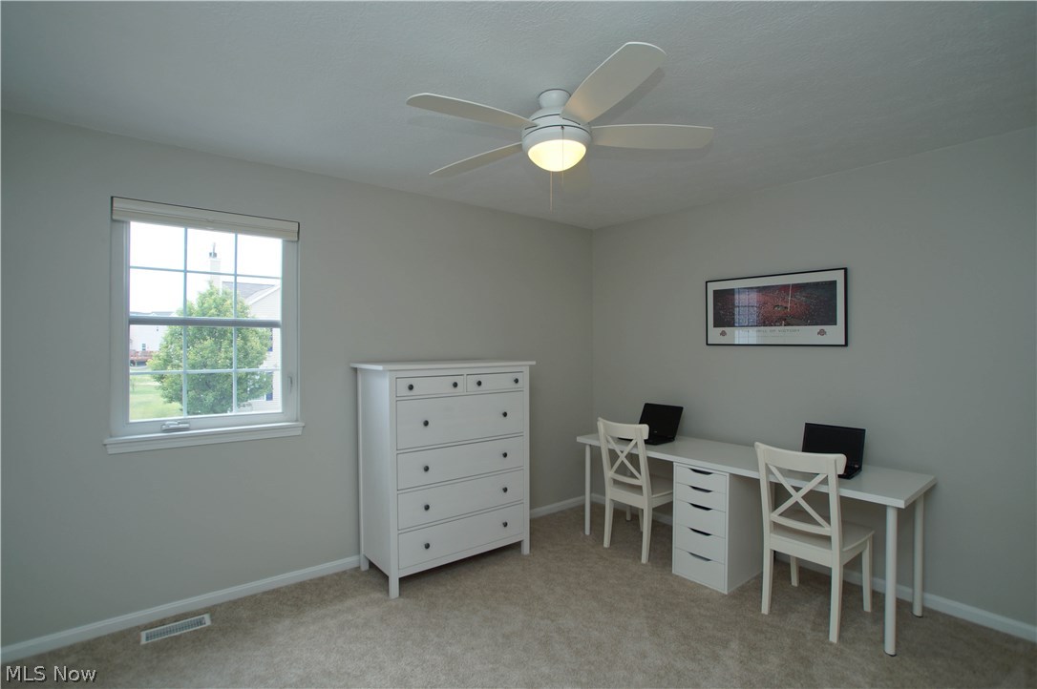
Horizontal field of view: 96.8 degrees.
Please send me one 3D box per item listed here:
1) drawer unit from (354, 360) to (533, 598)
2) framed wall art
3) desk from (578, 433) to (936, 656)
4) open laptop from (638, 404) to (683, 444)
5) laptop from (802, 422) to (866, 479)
[{"bbox_3d":[-0.469,0.793,3.105,1.105,1.320,0.502,0,-1,-38],"label":"drawer unit"},{"bbox_3d":[1.705,-0.226,3.122,0.025,0.473,0.895,0,-1,-39],"label":"framed wall art"},{"bbox_3d":[1.328,1.080,3.012,0.610,0.737,2.000,0,-1,-39],"label":"desk"},{"bbox_3d":[1.006,0.600,3.505,0.365,0.235,0.330,0,-1,-41],"label":"open laptop"},{"bbox_3d":[1.745,0.594,2.608,0.325,0.225,0.300,0,-1,-41],"label":"laptop"}]

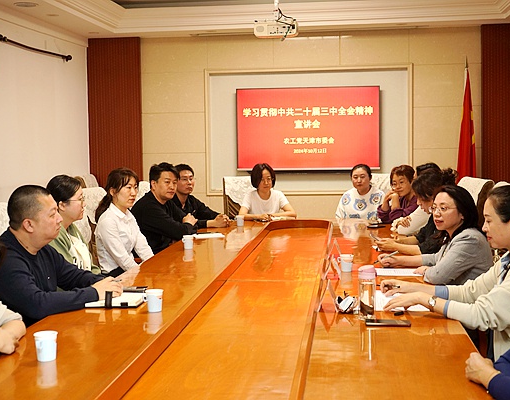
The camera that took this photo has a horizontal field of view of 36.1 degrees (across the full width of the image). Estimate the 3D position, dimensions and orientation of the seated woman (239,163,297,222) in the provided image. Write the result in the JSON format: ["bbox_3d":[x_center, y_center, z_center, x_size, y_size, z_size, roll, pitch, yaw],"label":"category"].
[{"bbox_3d":[0.110,0.326,6.740,0.520,1.275,0.740,-1,4,5],"label":"seated woman"}]

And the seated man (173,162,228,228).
[{"bbox_3d":[-0.440,0.373,6.050,0.740,1.285,0.530,2,5,37],"label":"seated man"}]

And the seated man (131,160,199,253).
[{"bbox_3d":[-0.610,0.423,5.100,0.740,1.310,0.540,1,4,33],"label":"seated man"}]

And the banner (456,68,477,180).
[{"bbox_3d":[2.280,-0.650,8.500,0.260,1.630,0.240,0,4,7],"label":"banner"}]

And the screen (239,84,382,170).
[{"bbox_3d":[0.620,-0.827,9.100,1.670,0.955,0.070,0,4,7],"label":"screen"}]

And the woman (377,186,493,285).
[{"bbox_3d":[0.970,0.522,3.970,0.760,1.205,0.510,-1,4,-9],"label":"woman"}]

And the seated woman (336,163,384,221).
[{"bbox_3d":[0.900,0.327,6.600,0.530,1.265,0.740,0,4,7],"label":"seated woman"}]

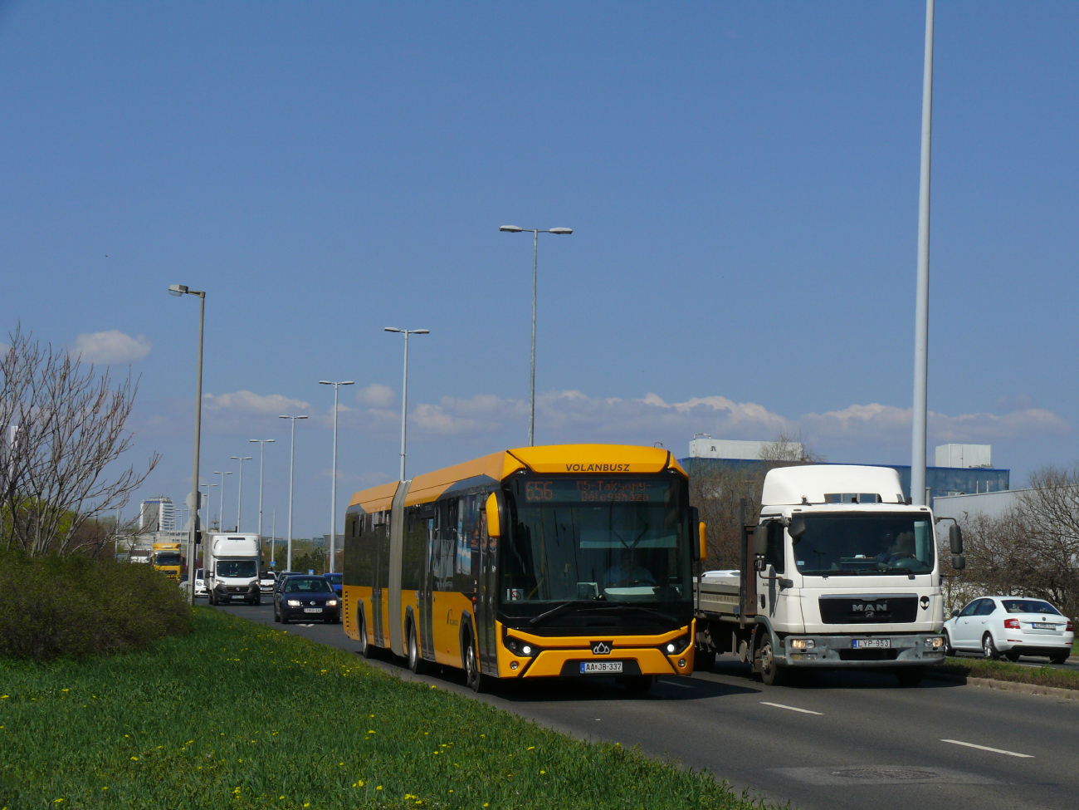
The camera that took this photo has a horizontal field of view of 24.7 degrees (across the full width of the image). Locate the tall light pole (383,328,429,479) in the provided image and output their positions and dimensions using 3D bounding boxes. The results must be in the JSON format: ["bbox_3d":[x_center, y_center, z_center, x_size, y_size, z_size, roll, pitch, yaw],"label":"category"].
[{"bbox_3d":[-6.092,2.678,109.681,2.050,12.100,0.300,2,-4,-10],"label":"tall light pole"}]

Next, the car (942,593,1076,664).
[{"bbox_3d":[10.930,5.240,57.500,1.814,1.460,4.670,3,-4,-11],"label":"car"}]

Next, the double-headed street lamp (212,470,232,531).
[{"bbox_3d":[-39.172,15.253,303.497,2.330,14.000,0.320,2,-4,-10],"label":"double-headed street lamp"}]

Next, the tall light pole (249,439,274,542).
[{"bbox_3d":[-23.380,9.000,205.937,2.050,12.100,0.300,2,-4,-10],"label":"tall light pole"}]

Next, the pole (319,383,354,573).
[{"bbox_3d":[-13.516,5.399,161.497,2.330,14.000,0.320,2,-4,-10],"label":"pole"}]

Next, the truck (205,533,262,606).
[{"bbox_3d":[-13.194,7.070,106.299,2.180,3.100,6.300,2,-4,-10],"label":"truck"}]

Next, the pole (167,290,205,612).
[{"bbox_3d":[-13.305,1.520,91.569,1.380,12.000,0.350,2,-4,-10],"label":"pole"}]

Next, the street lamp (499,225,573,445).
[{"bbox_3d":[-0.270,0.501,77.068,2.280,12.100,0.300,2,-4,-10],"label":"street lamp"}]

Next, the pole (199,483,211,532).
[{"bbox_3d":[-45.769,17.979,339.497,2.330,14.000,0.320,2,-4,-10],"label":"pole"}]

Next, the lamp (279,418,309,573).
[{"bbox_3d":[-17.583,6.869,174.029,2.050,12.100,0.300,2,-4,-10],"label":"lamp"}]

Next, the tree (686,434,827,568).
[{"bbox_3d":[9.627,5.318,110.269,5.200,8.238,5.000,2,-4,-10],"label":"tree"}]

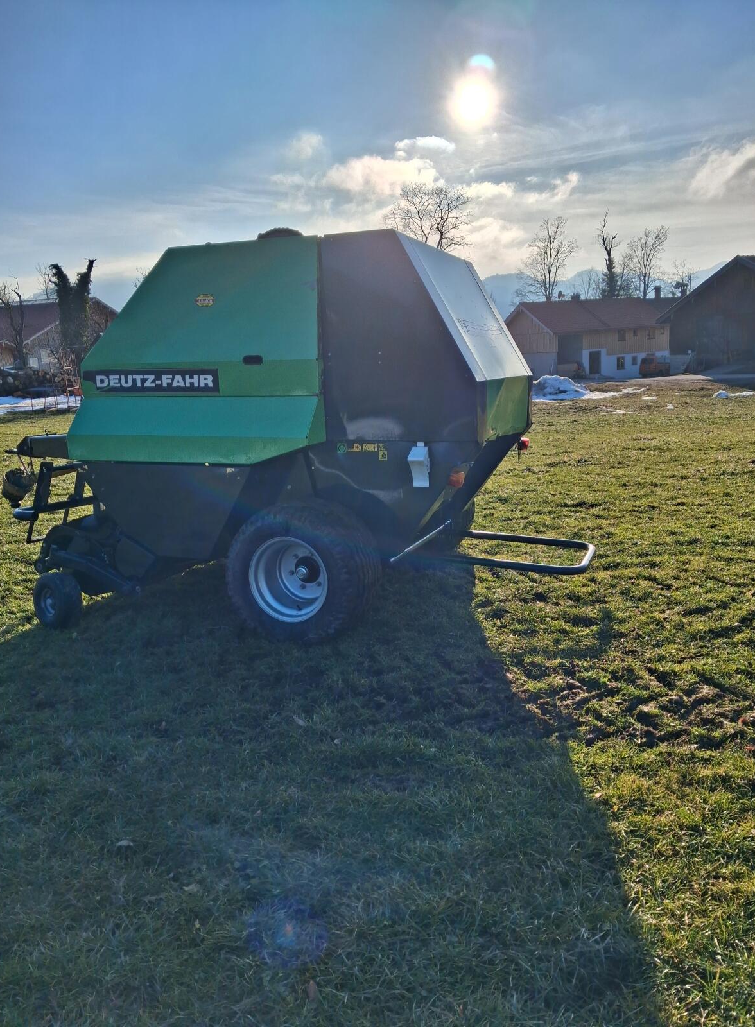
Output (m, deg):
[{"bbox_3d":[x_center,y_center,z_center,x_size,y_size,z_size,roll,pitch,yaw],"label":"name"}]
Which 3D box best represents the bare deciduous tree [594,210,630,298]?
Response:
[{"bbox_3d":[28.900,-27.600,98.800,4.100,19.000,4.100,-2,11,0],"label":"bare deciduous tree"}]

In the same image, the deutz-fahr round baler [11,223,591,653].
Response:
[{"bbox_3d":[-0.819,-0.637,5.682,4.620,2.360,2.480,3,11,20],"label":"deutz-fahr round baler"}]

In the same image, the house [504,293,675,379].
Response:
[{"bbox_3d":[20.500,-18.000,82.300,14.800,7.600,13.400,-6,12,-23],"label":"house"}]

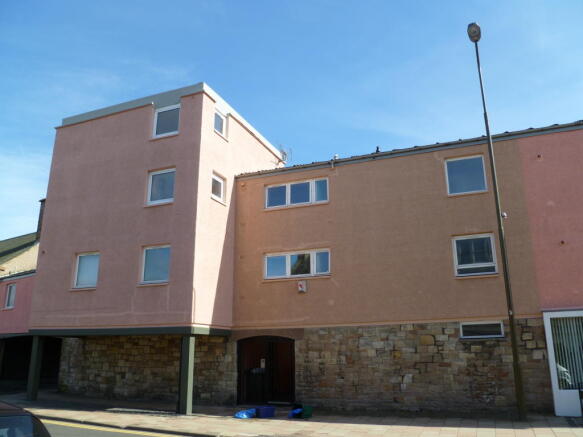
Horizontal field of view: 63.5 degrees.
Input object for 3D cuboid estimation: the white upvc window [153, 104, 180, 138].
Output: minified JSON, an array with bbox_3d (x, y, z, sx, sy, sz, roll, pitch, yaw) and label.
[{"bbox_3d":[-4.517,-3.512,17.224,1.150,1.073,0.121,-7,-16,22],"label":"white upvc window"}]

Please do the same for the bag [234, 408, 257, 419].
[{"bbox_3d":[-1.284,5.580,13.534,0.571,0.234,0.432,-7,-16,22],"label":"bag"}]

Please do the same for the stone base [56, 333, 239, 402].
[{"bbox_3d":[-5.654,5.684,18.103,8.347,2.336,0.389,-7,-16,22],"label":"stone base"}]

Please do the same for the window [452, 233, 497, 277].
[{"bbox_3d":[5.554,1.140,14.264,1.202,1.185,0.121,-7,-16,22],"label":"window"}]

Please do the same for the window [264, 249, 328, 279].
[{"bbox_3d":[0.202,1.622,16.483,2.465,0.882,0.121,-7,-16,22],"label":"window"}]

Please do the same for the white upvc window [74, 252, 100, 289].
[{"bbox_3d":[-7.315,1.866,17.023,1.107,1.280,0.121,-7,-16,22],"label":"white upvc window"}]

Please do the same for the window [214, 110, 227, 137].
[{"bbox_3d":[-2.697,-3.485,17.727,0.121,0.969,0.926,-7,-16,22],"label":"window"}]

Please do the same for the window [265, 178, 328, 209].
[{"bbox_3d":[0.193,-0.869,17.149,2.491,0.848,0.121,-7,-16,22],"label":"window"}]

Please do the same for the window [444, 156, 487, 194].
[{"bbox_3d":[5.538,-1.341,14.930,1.142,1.202,0.121,-7,-16,22],"label":"window"}]

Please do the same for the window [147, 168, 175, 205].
[{"bbox_3d":[-4.549,-1.101,16.598,1.176,1.280,0.121,-7,-16,22],"label":"window"}]

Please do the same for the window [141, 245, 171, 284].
[{"bbox_3d":[-4.544,1.545,15.892,1.159,1.289,0.121,-7,-16,22],"label":"window"}]

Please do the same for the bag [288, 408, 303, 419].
[{"bbox_3d":[0.131,5.531,13.375,0.363,0.234,0.389,-7,-16,22],"label":"bag"}]

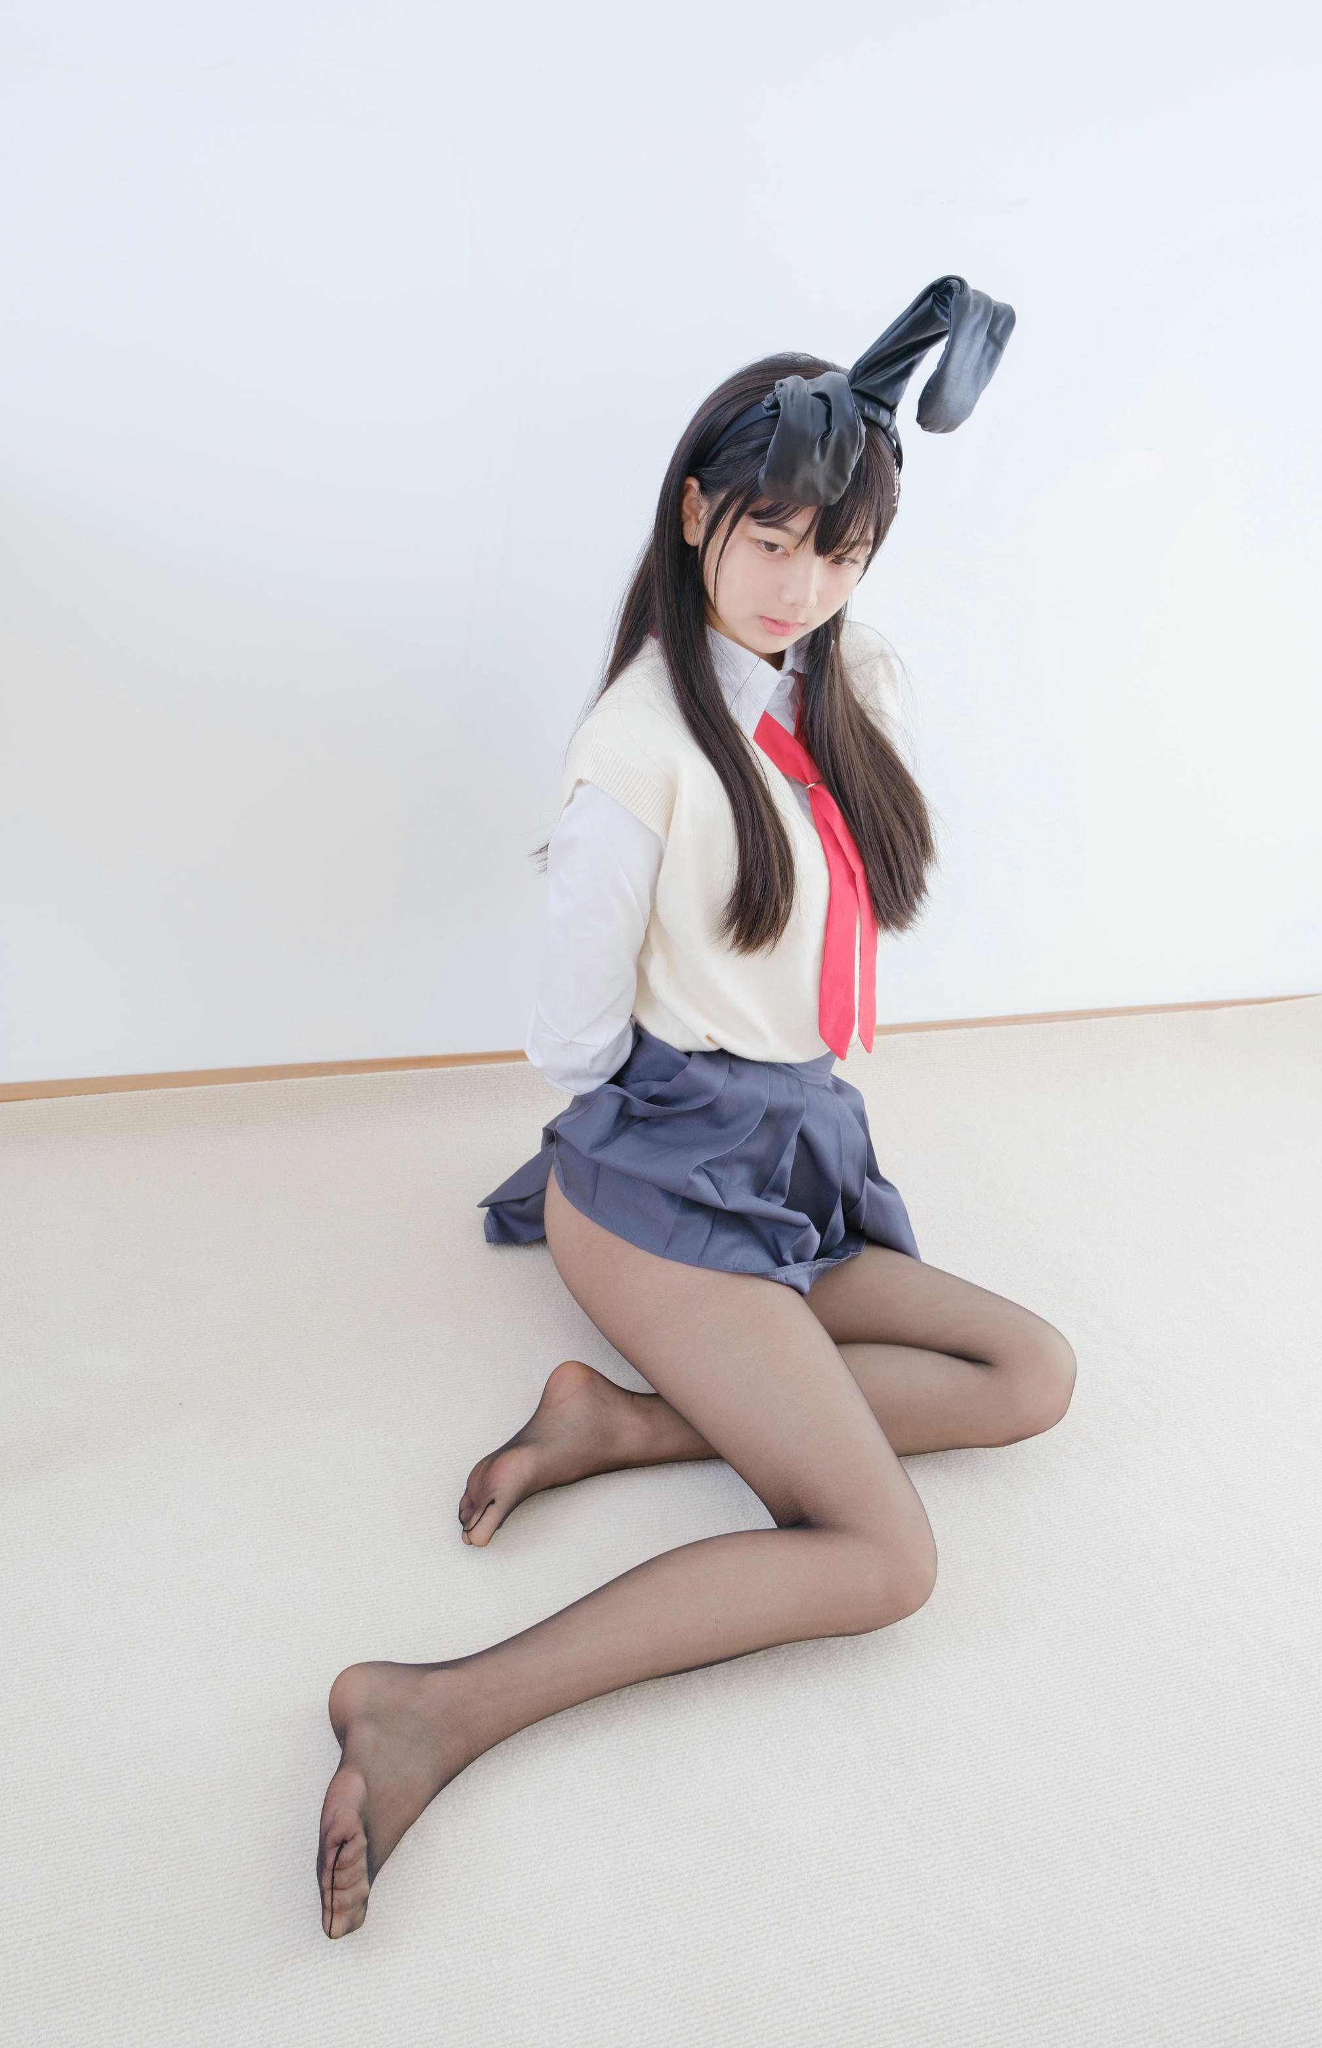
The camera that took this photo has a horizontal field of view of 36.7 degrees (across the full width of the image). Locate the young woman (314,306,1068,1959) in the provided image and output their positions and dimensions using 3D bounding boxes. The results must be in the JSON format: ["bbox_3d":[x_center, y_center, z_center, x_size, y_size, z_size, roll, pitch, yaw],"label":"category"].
[{"bbox_3d":[0.005,-0.049,1.494,0.854,0.981,0.618,-14,35,-39],"label":"young woman"}]

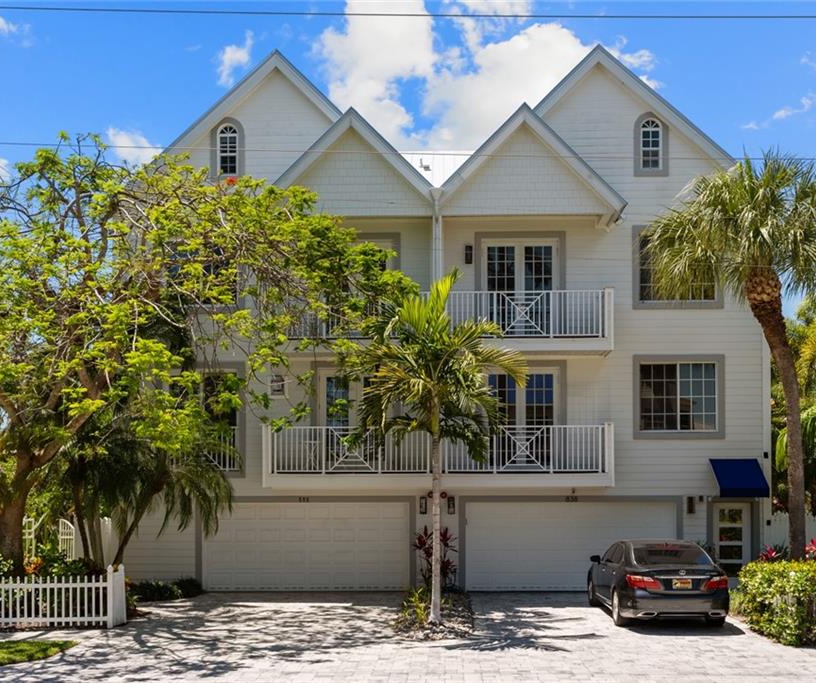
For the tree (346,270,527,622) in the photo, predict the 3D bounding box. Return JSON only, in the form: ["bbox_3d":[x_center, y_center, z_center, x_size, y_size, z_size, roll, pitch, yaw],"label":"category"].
[{"bbox_3d":[0.504,1.803,17.600,2.950,6.000,2.800,0,-5,0],"label":"tree"}]

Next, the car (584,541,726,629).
[{"bbox_3d":[4.655,4.456,18.800,1.890,1.470,5.050,0,-6,2],"label":"car"}]

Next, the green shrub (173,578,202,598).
[{"bbox_3d":[-4.850,5.411,21.900,0.620,0.480,0.600,0,-5,0],"label":"green shrub"}]

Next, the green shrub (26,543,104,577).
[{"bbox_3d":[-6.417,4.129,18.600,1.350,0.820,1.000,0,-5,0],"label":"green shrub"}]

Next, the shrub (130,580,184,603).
[{"bbox_3d":[-5.377,5.302,21.200,1.050,0.520,0.850,0,-5,0],"label":"shrub"}]

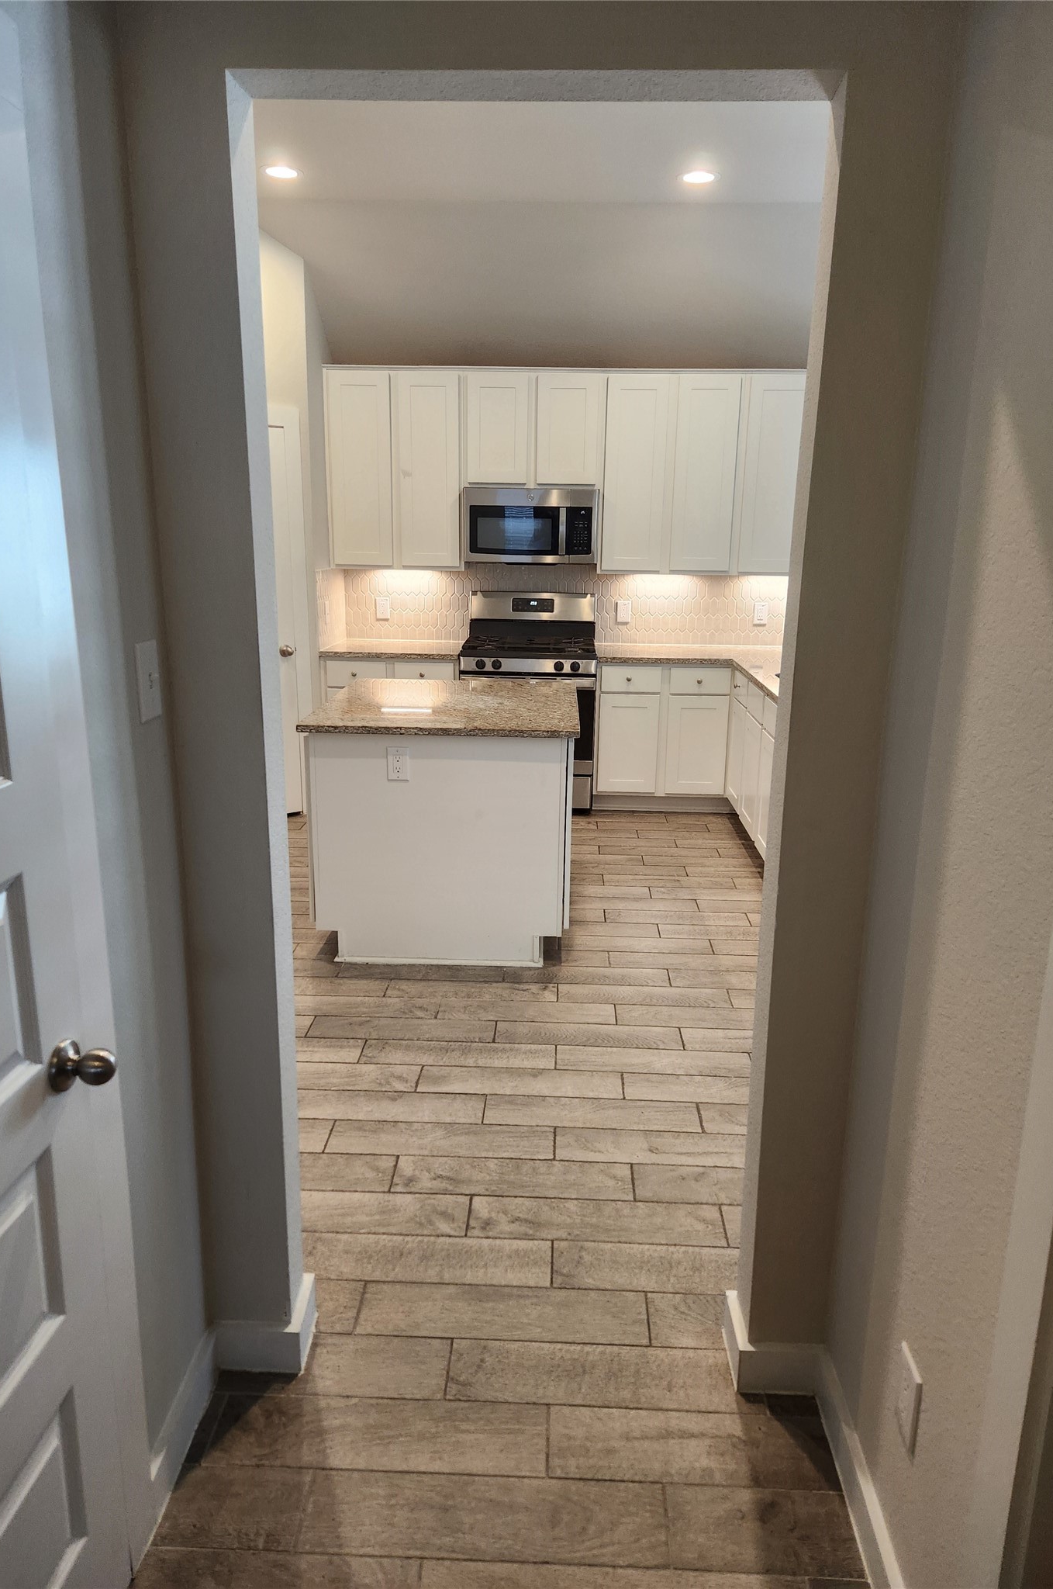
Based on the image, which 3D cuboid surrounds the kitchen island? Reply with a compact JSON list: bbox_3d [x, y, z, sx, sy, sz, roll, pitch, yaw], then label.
[{"bbox_3d":[-0.305,0.061,4.474,1.022,0.914,1.183,1,15,2],"label":"kitchen island"}]

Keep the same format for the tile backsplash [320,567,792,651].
[{"bbox_3d":[0.266,-1.067,6.143,2.775,0.453,0.640,1,15,2],"label":"tile backsplash"}]

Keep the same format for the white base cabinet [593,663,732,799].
[{"bbox_3d":[0.779,-0.409,6.248,0.758,0.807,0.620,1,14,2],"label":"white base cabinet"}]

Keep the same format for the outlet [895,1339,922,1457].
[{"bbox_3d":[0.559,0.887,1.550,0.006,0.120,0.075,1,14,2],"label":"outlet"}]

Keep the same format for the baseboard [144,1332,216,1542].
[{"bbox_3d":[-0.622,1.143,1.919,0.015,0.093,0.360,1,15,2],"label":"baseboard"}]

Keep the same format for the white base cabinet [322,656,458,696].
[{"bbox_3d":[-0.765,-0.430,6.304,0.767,0.837,0.620,1,14,2],"label":"white base cabinet"}]

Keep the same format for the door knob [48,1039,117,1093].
[{"bbox_3d":[-0.596,0.366,1.412,0.066,0.066,0.066,1,15,2],"label":"door knob"}]

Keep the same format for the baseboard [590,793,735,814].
[{"bbox_3d":[0.809,0.049,6.185,0.845,0.108,0.020,1,15,2],"label":"baseboard"}]

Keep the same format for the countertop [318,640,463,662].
[{"bbox_3d":[-0.753,-0.850,6.188,0.780,0.033,0.639,1,14,2],"label":"countertop"}]

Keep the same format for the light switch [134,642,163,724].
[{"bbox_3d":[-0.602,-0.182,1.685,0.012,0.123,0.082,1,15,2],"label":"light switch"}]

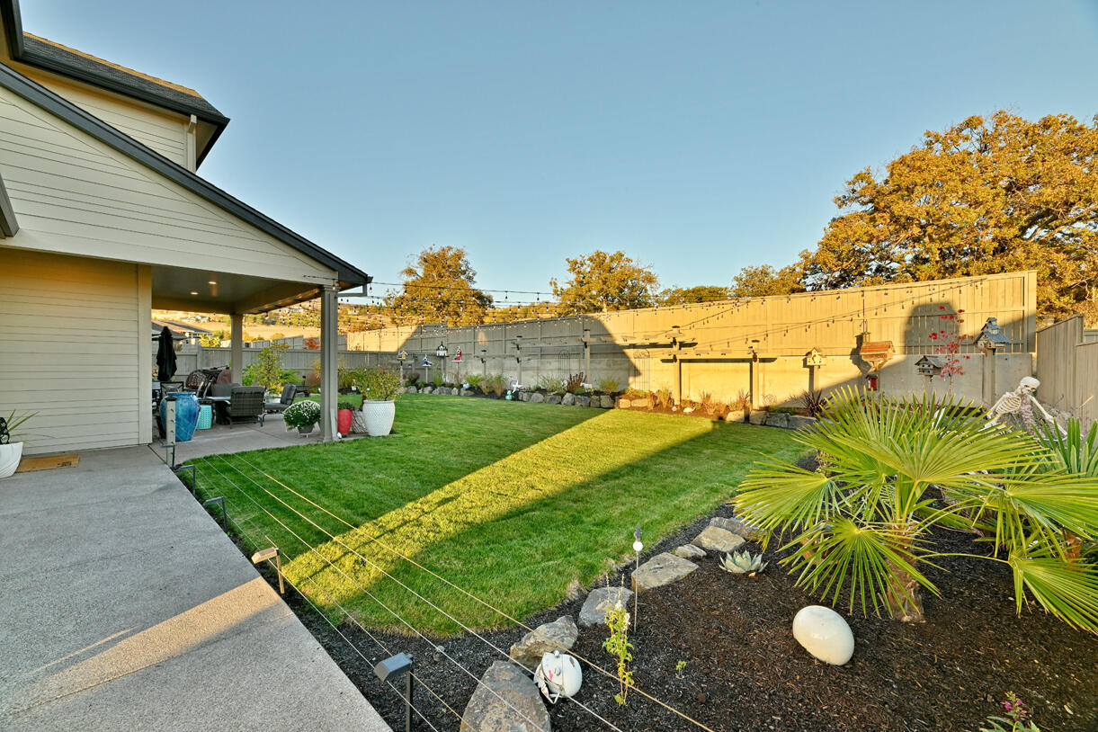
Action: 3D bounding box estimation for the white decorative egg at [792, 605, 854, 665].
[{"bbox_3d":[1.155,1.135,1.810,0.215,0.200,0.225,0,0,30],"label":"white decorative egg"}]

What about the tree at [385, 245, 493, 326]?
[{"bbox_3d":[-10.278,-6.782,40.000,10.000,9.200,9.600,0,0,-14],"label":"tree"}]

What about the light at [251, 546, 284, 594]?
[{"bbox_3d":[-1.556,1.161,2.383,0.065,0.265,0.145,0,0,44],"label":"light"}]

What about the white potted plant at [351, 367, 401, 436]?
[{"bbox_3d":[-3.360,0.665,8.330,0.850,1.310,0.850,0,0,44],"label":"white potted plant"}]

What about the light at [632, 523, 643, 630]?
[{"bbox_3d":[0.416,1.001,2.018,0.055,0.500,0.050,0,0,11],"label":"light"}]

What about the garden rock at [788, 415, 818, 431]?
[{"bbox_3d":[5.324,1.200,8.900,0.650,0.300,0.420,0,0,41],"label":"garden rock"}]

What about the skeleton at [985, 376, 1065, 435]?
[{"bbox_3d":[5.613,0.479,5.000,0.780,0.720,0.650,0,0,9],"label":"skeleton"}]

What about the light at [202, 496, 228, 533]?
[{"bbox_3d":[-2.566,1.166,3.288,0.065,0.265,0.145,0,0,44],"label":"light"}]

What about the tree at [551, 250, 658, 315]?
[{"bbox_3d":[5.484,-7.032,42.000,10.400,8.800,10.200,0,0,7],"label":"tree"}]

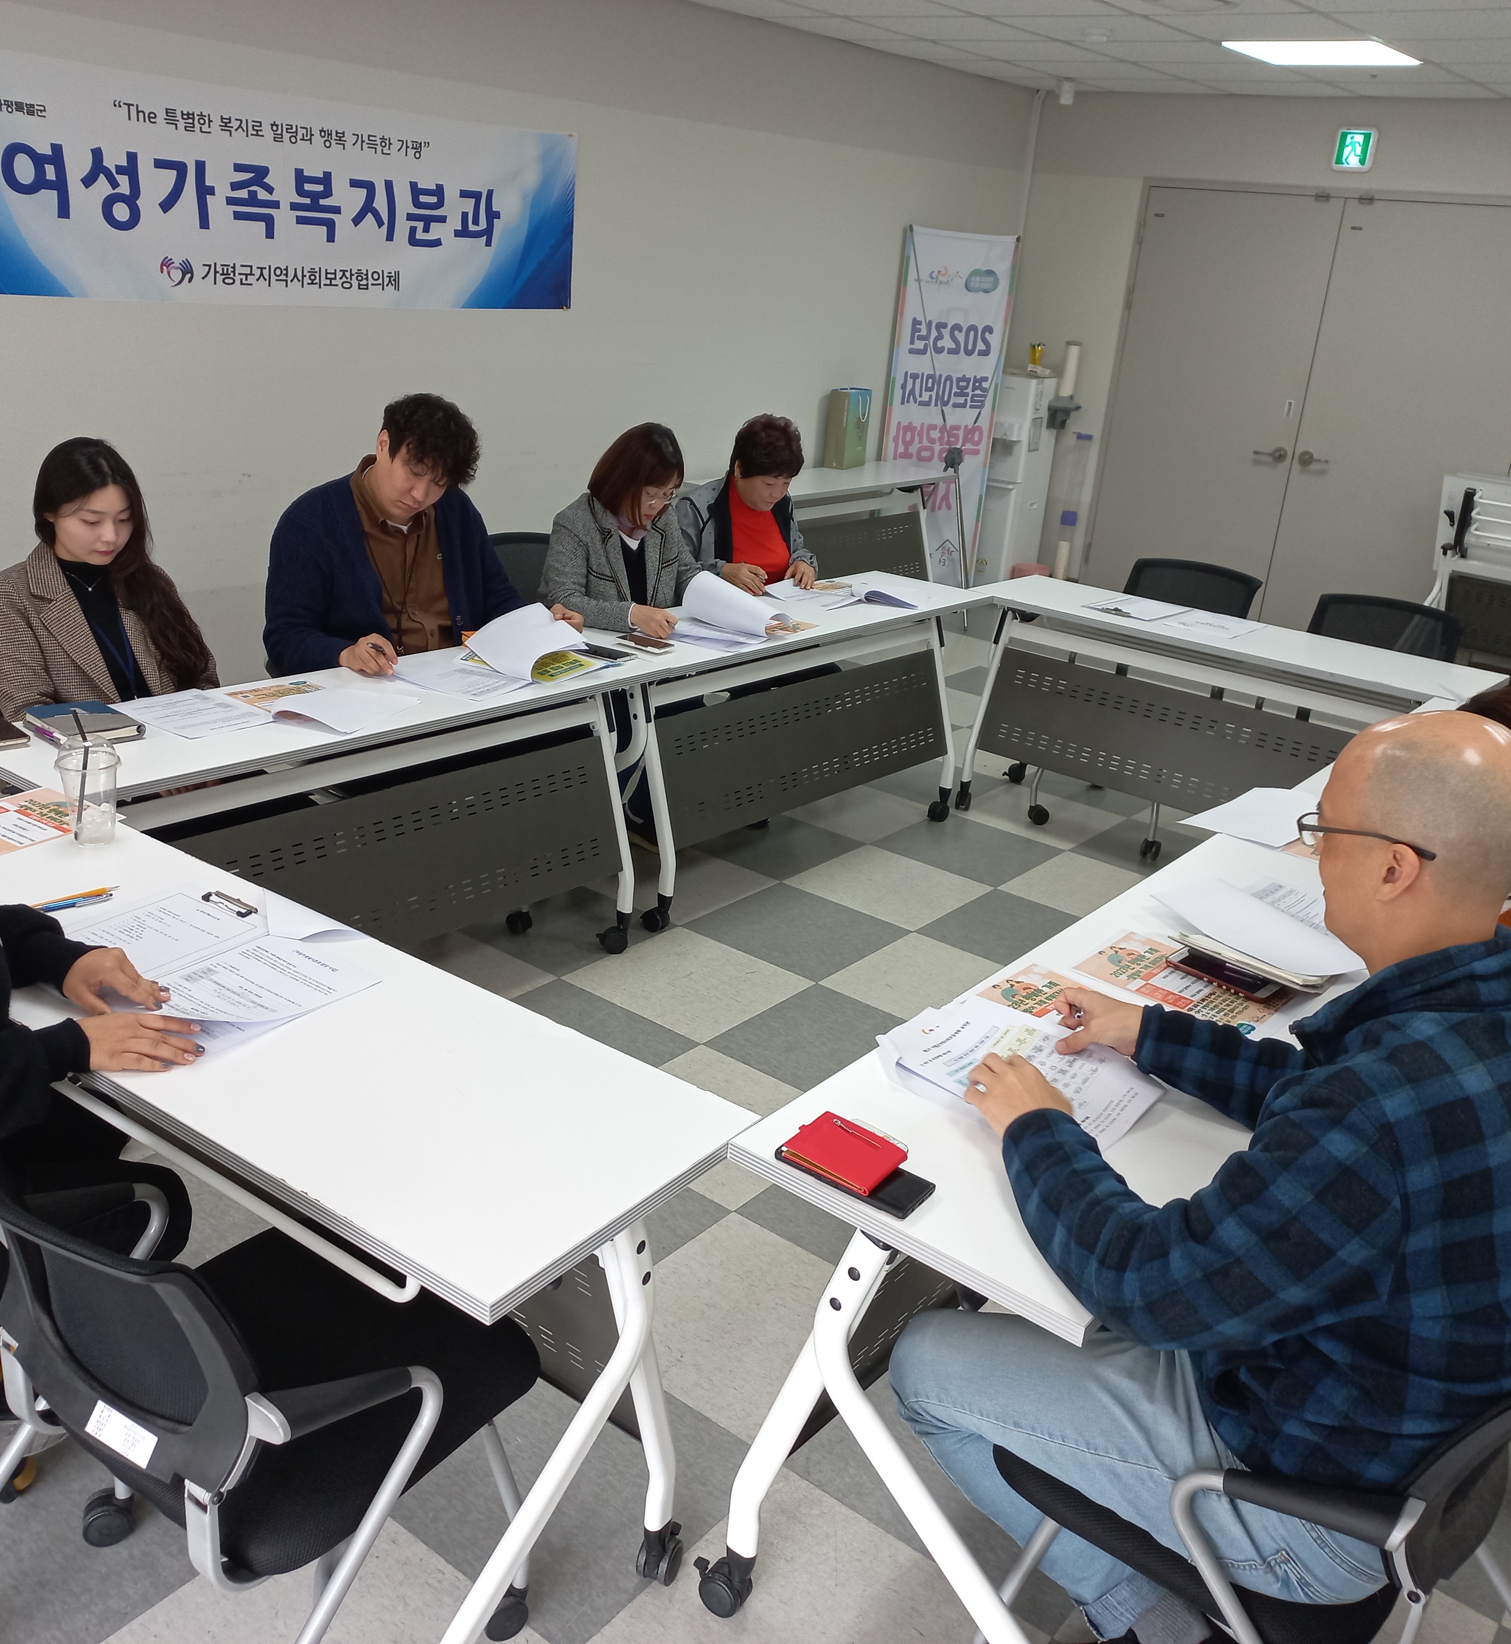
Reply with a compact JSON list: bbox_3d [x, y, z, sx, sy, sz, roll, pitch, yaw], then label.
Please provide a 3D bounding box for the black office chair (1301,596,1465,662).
[{"bbox_3d":[1.779,-0.227,4.784,0.580,0.820,0.580,20,25,33],"label":"black office chair"}]

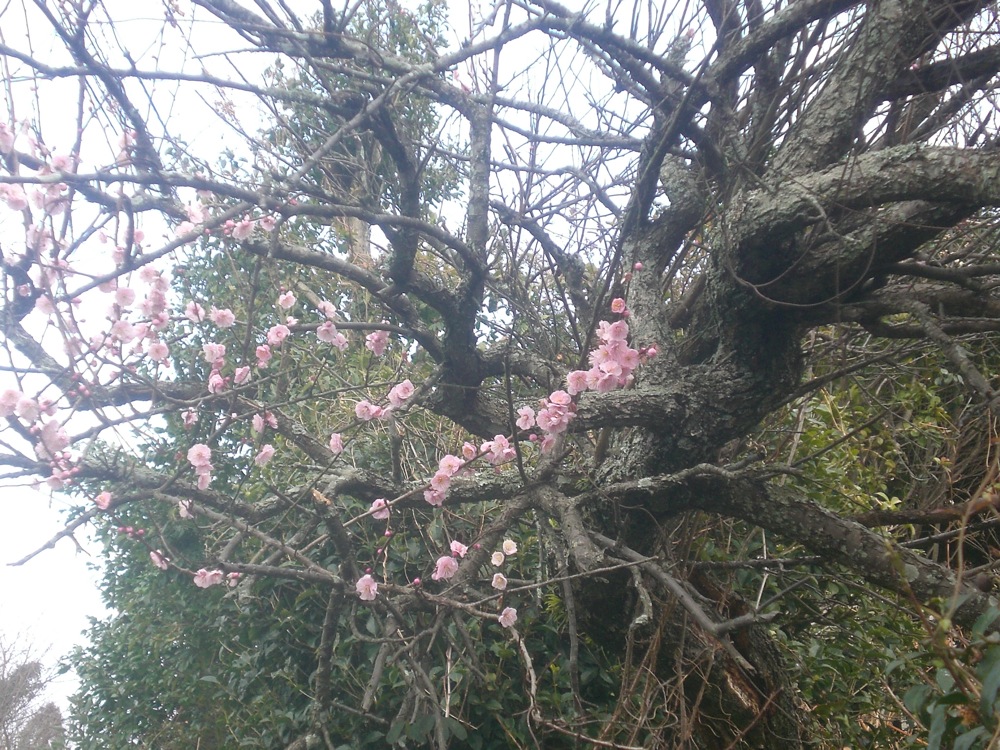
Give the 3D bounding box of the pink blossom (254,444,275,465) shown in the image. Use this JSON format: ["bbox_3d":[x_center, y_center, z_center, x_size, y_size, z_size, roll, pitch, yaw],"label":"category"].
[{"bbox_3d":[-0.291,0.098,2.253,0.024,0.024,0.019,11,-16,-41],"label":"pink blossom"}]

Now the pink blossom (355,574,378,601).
[{"bbox_3d":[-0.154,0.247,2.120,0.025,0.029,0.017,1,11,-3],"label":"pink blossom"}]

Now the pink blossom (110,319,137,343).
[{"bbox_3d":[-0.439,-0.052,2.123,0.029,0.027,0.018,3,-12,-12],"label":"pink blossom"}]

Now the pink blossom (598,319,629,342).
[{"bbox_3d":[0.153,-0.060,2.450,0.039,0.031,0.025,1,0,-6],"label":"pink blossom"}]

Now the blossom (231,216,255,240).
[{"bbox_3d":[-0.354,-0.201,2.500,0.032,0.032,0.024,7,26,-30],"label":"blossom"}]

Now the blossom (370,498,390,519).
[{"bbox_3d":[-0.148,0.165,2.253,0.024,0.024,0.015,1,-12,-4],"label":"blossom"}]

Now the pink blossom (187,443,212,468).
[{"bbox_3d":[-0.344,0.091,2.080,0.026,0.027,0.017,1,1,-3],"label":"pink blossom"}]

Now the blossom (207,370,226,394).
[{"bbox_3d":[-0.336,0.009,2.150,0.021,0.026,0.021,4,13,-19],"label":"blossom"}]

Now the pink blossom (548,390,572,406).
[{"bbox_3d":[0.071,0.027,2.150,0.026,0.026,0.017,0,-49,0],"label":"pink blossom"}]

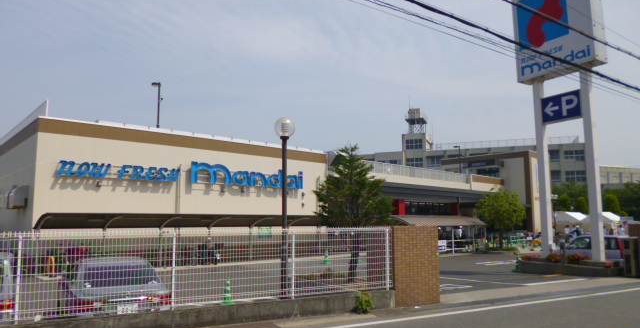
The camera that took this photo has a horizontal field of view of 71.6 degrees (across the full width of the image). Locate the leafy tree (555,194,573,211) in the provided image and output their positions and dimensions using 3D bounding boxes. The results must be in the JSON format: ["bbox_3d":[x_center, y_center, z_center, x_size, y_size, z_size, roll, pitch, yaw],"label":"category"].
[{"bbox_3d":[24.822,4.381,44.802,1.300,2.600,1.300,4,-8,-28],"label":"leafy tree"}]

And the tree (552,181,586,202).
[{"bbox_3d":[27.099,4.876,47.624,4.600,6.230,4.600,0,-7,0],"label":"tree"}]

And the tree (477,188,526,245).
[{"bbox_3d":[12.479,3.730,30.274,3.400,4.050,3.300,4,-8,-28],"label":"tree"}]

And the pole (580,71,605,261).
[{"bbox_3d":[10.142,-0.022,16.529,0.310,7.100,0.310,4,-8,-27],"label":"pole"}]

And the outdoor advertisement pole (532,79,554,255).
[{"bbox_3d":[9.198,0.118,18.335,0.310,7.200,0.310,4,-8,-27],"label":"outdoor advertisement pole"}]

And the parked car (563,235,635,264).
[{"bbox_3d":[13.733,4.184,21.719,1.660,1.530,3.800,3,-7,-22],"label":"parked car"}]

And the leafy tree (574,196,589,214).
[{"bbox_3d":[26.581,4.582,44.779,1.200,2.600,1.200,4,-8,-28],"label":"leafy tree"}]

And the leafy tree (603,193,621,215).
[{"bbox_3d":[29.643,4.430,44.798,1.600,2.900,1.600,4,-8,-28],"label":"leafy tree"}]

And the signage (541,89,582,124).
[{"bbox_3d":[8.441,-1.934,15.418,0.220,0.950,1.410,4,-8,-29],"label":"signage"}]

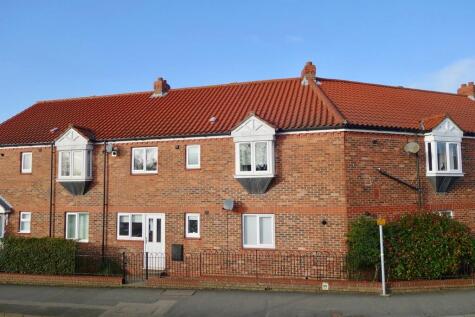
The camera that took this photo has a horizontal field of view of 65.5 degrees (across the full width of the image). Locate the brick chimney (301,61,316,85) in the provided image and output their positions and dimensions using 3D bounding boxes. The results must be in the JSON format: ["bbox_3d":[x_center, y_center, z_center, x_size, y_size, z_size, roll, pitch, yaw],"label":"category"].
[{"bbox_3d":[3.213,-3.844,16.605,0.600,1.076,0.600,-2,-6,17],"label":"brick chimney"}]

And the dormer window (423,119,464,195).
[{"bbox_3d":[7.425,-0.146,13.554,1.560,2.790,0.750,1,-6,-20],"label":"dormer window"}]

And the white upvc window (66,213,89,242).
[{"bbox_3d":[-6.415,2.780,14.901,1.130,1.190,0.100,-2,-5,16],"label":"white upvc window"}]

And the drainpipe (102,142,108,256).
[{"bbox_3d":[-5.223,1.794,14.500,0.080,4.980,0.090,-2,-5,16],"label":"drainpipe"}]

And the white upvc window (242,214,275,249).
[{"bbox_3d":[0.764,2.542,12.864,1.163,1.186,0.100,-2,-5,16],"label":"white upvc window"}]

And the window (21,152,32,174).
[{"bbox_3d":[-9.181,0.217,16.133,0.602,0.931,0.100,-2,-6,17],"label":"window"}]

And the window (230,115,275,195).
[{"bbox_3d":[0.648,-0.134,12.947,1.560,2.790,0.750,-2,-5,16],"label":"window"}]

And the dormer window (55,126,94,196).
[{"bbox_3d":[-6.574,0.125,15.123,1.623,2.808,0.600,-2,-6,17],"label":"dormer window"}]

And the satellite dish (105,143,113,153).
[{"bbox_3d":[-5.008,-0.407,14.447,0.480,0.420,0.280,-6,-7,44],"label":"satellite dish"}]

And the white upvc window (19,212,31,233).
[{"bbox_3d":[-8.936,2.719,15.629,0.582,0.863,0.100,-2,-5,16],"label":"white upvc window"}]

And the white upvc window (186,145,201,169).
[{"bbox_3d":[-1.647,-0.046,13.853,0.577,0.905,0.100,-2,-6,17],"label":"white upvc window"}]

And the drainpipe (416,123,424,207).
[{"bbox_3d":[6.497,1.476,13.112,0.080,4.942,0.090,2,-6,-21],"label":"drainpipe"}]

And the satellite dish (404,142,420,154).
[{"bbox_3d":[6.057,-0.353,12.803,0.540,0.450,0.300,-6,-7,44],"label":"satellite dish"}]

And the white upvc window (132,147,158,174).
[{"bbox_3d":[-3.550,0.084,14.319,1.143,1.033,0.100,-2,-5,16],"label":"white upvc window"}]

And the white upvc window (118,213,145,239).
[{"bbox_3d":[-4.092,2.625,14.248,1.181,1.037,0.100,-2,-5,16],"label":"white upvc window"}]

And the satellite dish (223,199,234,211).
[{"bbox_3d":[-0.314,1.603,12.876,0.420,0.420,0.270,-4,-7,36],"label":"satellite dish"}]

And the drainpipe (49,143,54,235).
[{"bbox_3d":[-7.766,1.800,15.411,0.080,4.946,0.090,-2,-6,17],"label":"drainpipe"}]

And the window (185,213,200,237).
[{"bbox_3d":[-1.635,2.493,13.604,0.587,0.890,0.100,-2,-6,17],"label":"window"}]

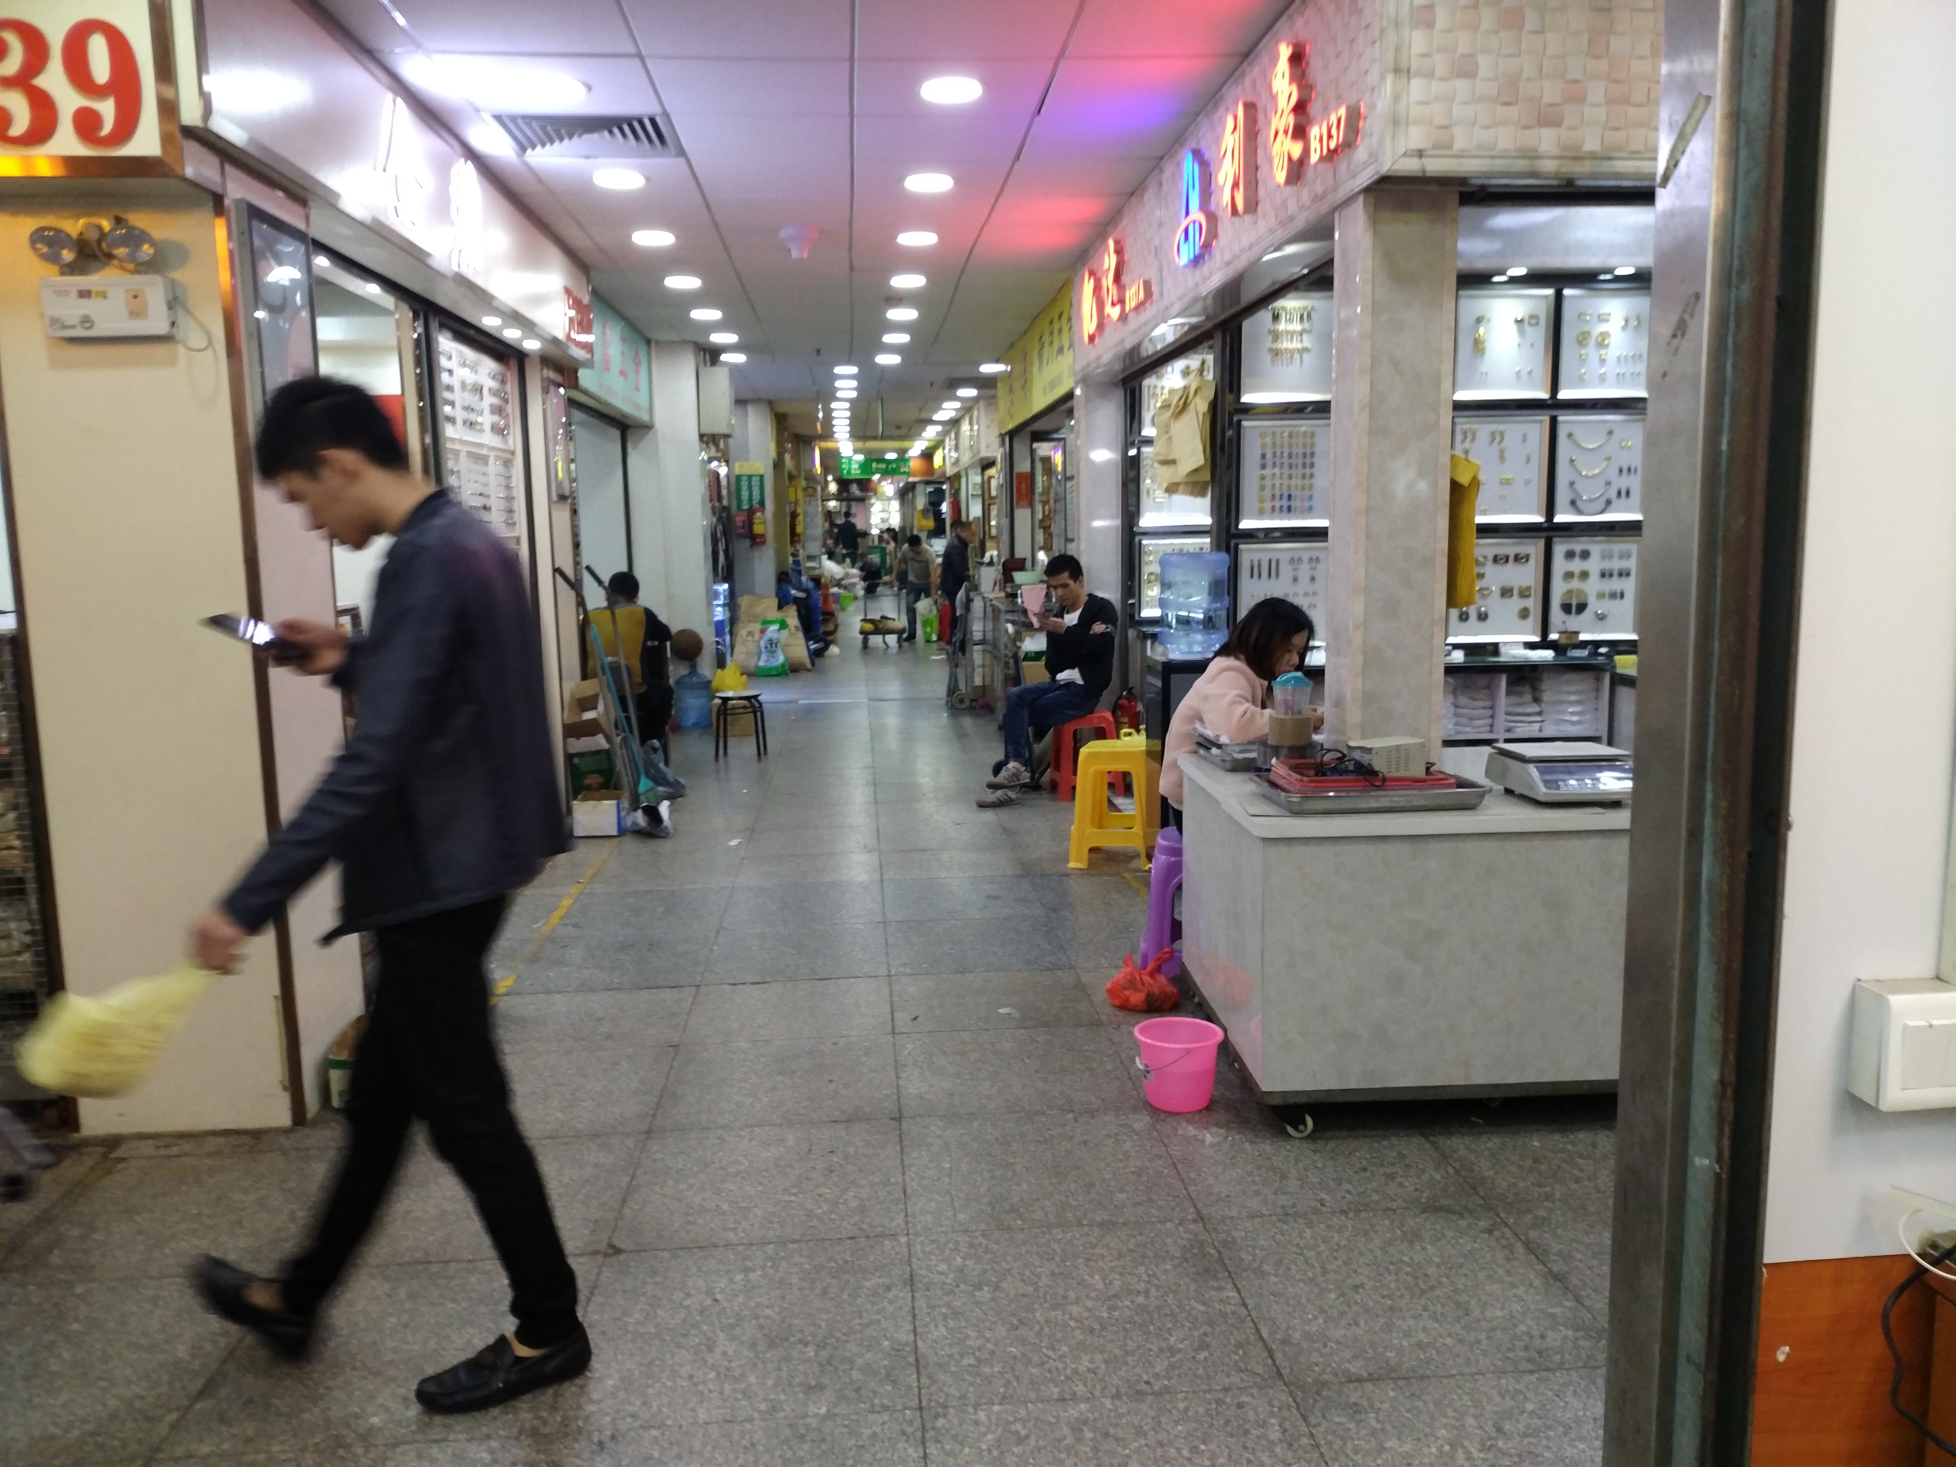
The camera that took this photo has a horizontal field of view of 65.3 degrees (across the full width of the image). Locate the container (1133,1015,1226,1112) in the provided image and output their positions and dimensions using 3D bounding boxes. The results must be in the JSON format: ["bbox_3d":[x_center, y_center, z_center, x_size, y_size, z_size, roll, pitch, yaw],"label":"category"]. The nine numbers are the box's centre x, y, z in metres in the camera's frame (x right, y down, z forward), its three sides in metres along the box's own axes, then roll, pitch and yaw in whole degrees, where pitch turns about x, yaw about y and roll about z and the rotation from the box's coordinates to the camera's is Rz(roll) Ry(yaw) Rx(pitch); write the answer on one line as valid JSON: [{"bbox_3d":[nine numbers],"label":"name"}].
[{"bbox_3d":[0.493,0.810,3.712,0.210,0.185,0.210,-2,7,-4],"label":"container"}]

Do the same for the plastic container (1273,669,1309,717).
[{"bbox_3d":[0.834,-0.110,4.058,0.107,0.130,0.107,-2,7,-4],"label":"plastic container"}]

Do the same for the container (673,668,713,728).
[{"bbox_3d":[-2.161,-0.291,11.538,0.273,0.475,0.273,-2,7,-4],"label":"container"}]

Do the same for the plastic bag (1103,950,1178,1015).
[{"bbox_3d":[0.487,0.714,4.497,0.220,0.165,0.200,-2,8,-4],"label":"plastic bag"}]

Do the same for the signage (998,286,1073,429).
[{"bbox_3d":[0.378,-2.537,10.673,0.070,0.610,4.350,-2,8,-4],"label":"signage"}]

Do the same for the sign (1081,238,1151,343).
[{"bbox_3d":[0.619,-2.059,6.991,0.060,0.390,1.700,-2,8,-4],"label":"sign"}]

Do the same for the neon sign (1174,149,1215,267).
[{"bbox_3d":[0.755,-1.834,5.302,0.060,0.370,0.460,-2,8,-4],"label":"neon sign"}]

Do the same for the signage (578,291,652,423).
[{"bbox_3d":[-2.397,-2.415,9.866,0.160,0.630,3.050,-2,7,-4],"label":"signage"}]

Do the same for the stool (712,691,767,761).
[{"bbox_3d":[-1.479,-0.053,9.489,0.310,0.420,0.310,-2,8,-4],"label":"stool"}]

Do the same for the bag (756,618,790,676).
[{"bbox_3d":[-2.022,-0.847,14.956,0.320,0.550,0.200,-1,8,2],"label":"bag"}]

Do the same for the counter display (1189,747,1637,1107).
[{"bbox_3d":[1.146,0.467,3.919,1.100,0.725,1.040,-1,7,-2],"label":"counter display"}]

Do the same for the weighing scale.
[{"bbox_3d":[1.385,0.093,3.552,0.290,0.110,0.320,-1,7,-2],"label":"weighing scale"}]

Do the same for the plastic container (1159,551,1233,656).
[{"bbox_3d":[0.846,-0.493,5.974,0.275,0.415,0.275,-2,8,-4],"label":"plastic container"}]

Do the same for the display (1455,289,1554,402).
[{"bbox_3d":[2.143,-1.590,6.277,0.415,0.445,0.070,-2,7,-4],"label":"display"}]

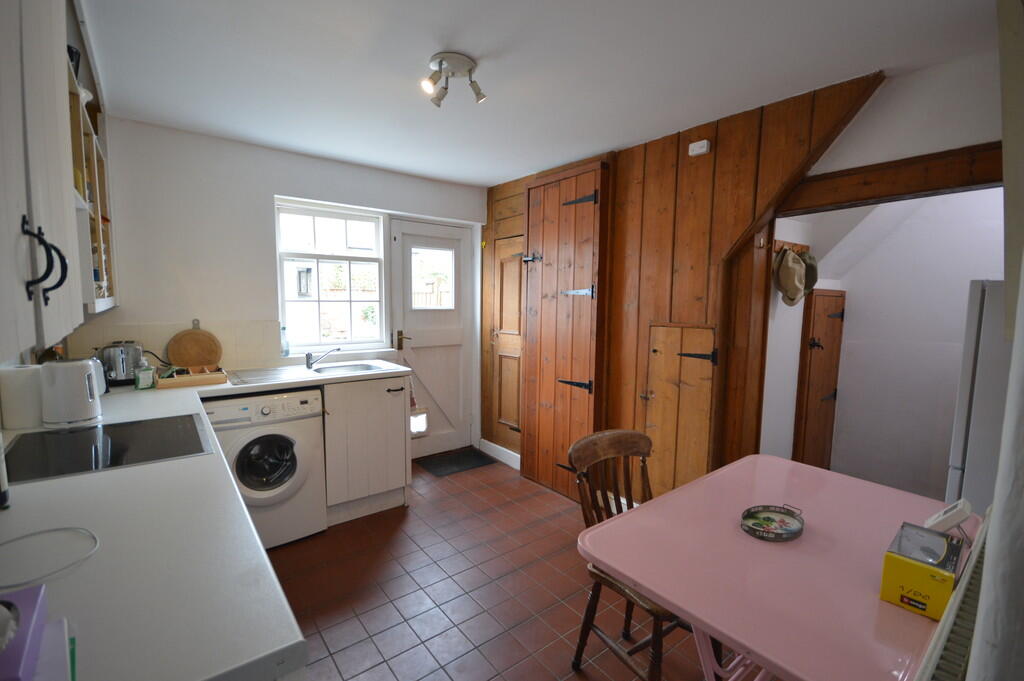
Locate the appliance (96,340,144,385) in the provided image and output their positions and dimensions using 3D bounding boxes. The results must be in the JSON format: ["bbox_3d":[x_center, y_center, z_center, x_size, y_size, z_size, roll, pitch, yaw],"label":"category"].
[{"bbox_3d":[-2.116,0.130,2.317,0.170,0.200,0.280,-3,6,-40],"label":"appliance"}]

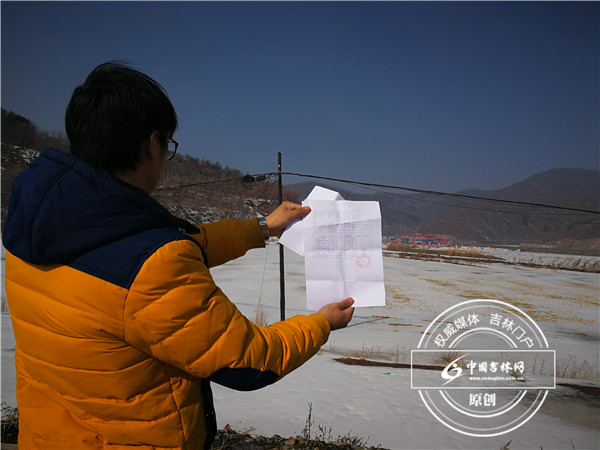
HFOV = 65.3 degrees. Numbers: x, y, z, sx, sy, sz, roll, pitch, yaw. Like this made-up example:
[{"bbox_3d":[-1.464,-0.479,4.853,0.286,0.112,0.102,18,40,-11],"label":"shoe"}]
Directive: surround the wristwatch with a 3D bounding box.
[{"bbox_3d":[-0.100,0.010,1.280,0.035,0.060,0.061,-14,-14,-14],"label":"wristwatch"}]

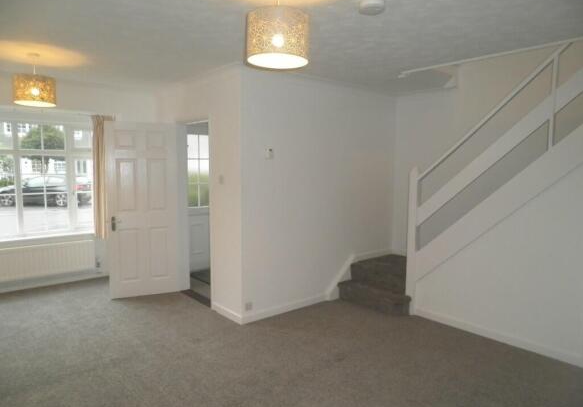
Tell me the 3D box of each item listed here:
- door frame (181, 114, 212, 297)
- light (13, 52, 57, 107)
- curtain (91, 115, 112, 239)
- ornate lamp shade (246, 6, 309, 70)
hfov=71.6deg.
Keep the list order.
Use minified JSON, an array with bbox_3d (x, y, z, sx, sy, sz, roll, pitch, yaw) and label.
[{"bbox_3d":[-1.011,0.081,4.451,0.120,1.985,0.794,-4,8,-40],"label":"door frame"},{"bbox_3d":[-2.187,-1.061,3.446,0.307,0.416,0.307,-4,8,-40],"label":"light"},{"bbox_3d":[-2.335,-0.307,5.042,0.260,1.515,0.110,-4,8,-40],"label":"curtain"},{"bbox_3d":[-0.068,-0.812,2.008,0.307,0.213,0.307,2,6,0],"label":"ornate lamp shade"}]

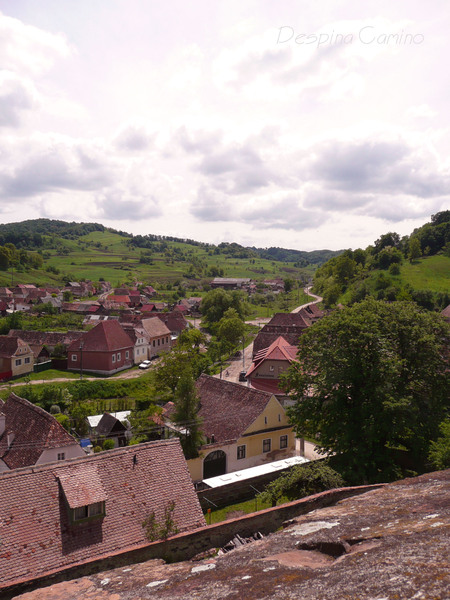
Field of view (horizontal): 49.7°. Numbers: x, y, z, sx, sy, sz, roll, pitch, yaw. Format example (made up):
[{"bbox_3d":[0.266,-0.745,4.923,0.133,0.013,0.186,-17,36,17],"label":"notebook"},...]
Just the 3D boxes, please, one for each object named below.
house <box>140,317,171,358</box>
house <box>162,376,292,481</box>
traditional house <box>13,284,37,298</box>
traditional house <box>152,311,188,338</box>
[{"bbox_3d":[-20.640,10.340,134.840,7.200,9.800,11.000,1,3,22],"label":"house"},{"bbox_3d":[0.700,15.950,68.770,9.800,9.300,17.000,-2,3,-33],"label":"house"},{"bbox_3d":[-107.000,-4.420,258.110,11.000,7.600,8.500,-1,3,-10],"label":"traditional house"},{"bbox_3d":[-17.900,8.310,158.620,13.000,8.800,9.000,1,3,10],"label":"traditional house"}]

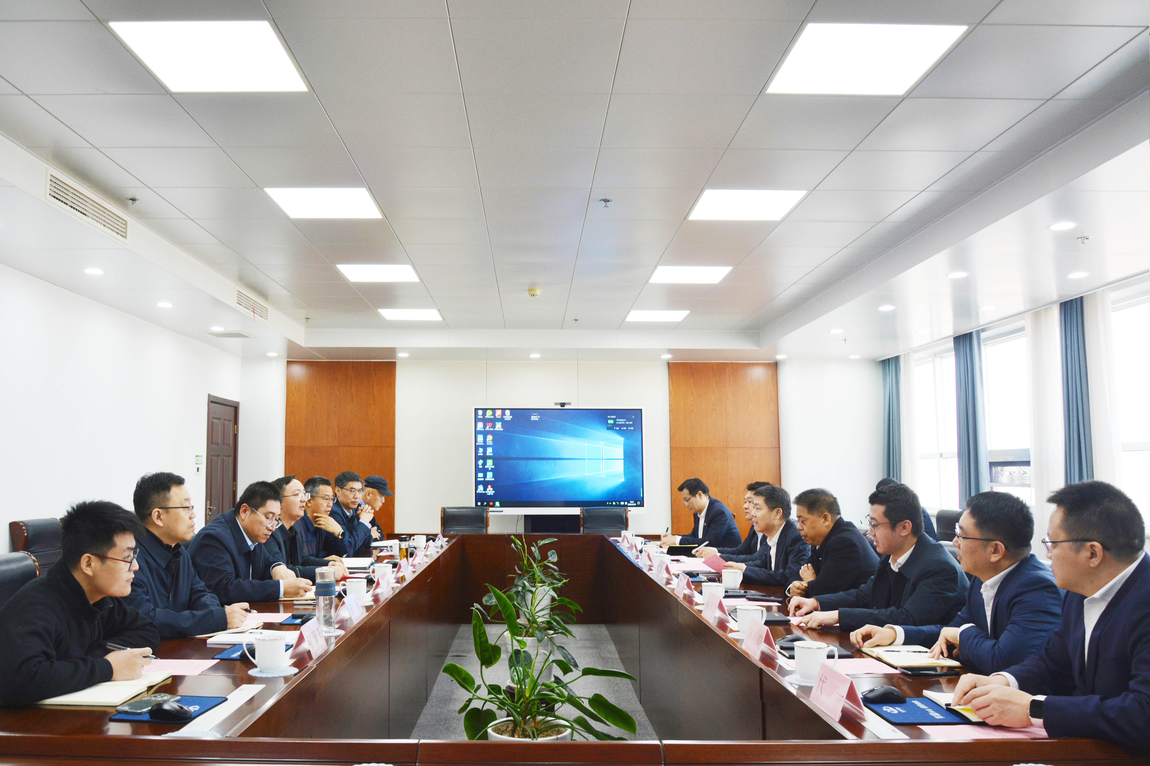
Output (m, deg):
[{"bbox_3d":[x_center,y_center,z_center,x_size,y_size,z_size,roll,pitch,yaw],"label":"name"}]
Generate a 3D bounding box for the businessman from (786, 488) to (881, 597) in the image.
[{"bbox_3d":[1.138,1.095,3.920,0.740,1.240,0.560,1,-6,-10],"label":"businessman"}]

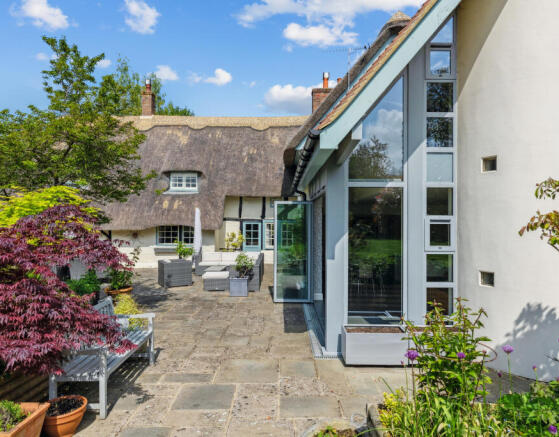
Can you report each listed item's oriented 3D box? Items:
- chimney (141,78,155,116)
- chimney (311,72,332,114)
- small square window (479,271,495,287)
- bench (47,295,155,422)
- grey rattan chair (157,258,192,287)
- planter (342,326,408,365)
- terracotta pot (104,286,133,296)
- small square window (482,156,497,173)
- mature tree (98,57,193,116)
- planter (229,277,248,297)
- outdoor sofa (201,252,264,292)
[{"bbox_3d":[-6.100,-5.550,18.600,0.520,1.750,0.580,0,0,0],"label":"chimney"},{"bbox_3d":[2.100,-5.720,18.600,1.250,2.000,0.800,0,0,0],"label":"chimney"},{"bbox_3d":[2.640,0.770,5.080,0.090,0.195,0.185,0,0,-43],"label":"small square window"},{"bbox_3d":[-1.910,1.440,4.480,0.590,0.880,1.460,0,0,1],"label":"bench"},{"bbox_3d":[-2.950,1.530,11.360,0.770,0.700,0.740,0,0,-29],"label":"grey rattan chair"},{"bbox_3d":[1.250,1.675,5.290,0.800,0.410,0.380,0,0,1],"label":"planter"},{"bbox_3d":[-2.960,1.600,7.400,0.520,0.550,0.520,0,0,0],"label":"terracotta pot"},{"bbox_3d":[2.670,-0.690,5.080,0.090,0.195,0.185,0,0,-43],"label":"small square window"},{"bbox_3d":[-9.000,-4.300,27.000,7.000,12.500,6.500,0,0,0],"label":"mature tree"},{"bbox_3d":[-1.000,1.665,9.840,0.450,0.430,0.450,0,0,0],"label":"planter"},{"bbox_3d":[-1.560,1.500,12.000,2.200,0.770,3.200,0,0,1],"label":"outdoor sofa"}]

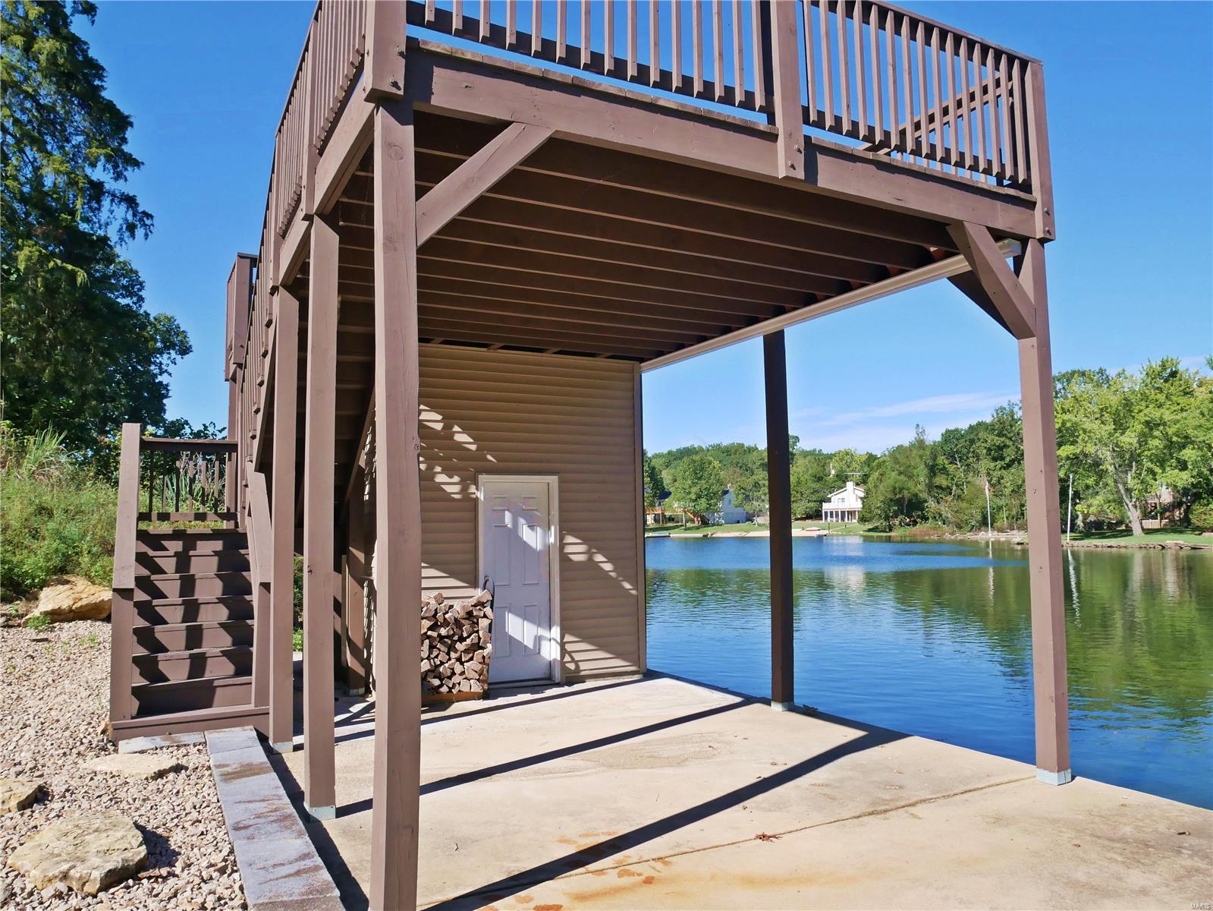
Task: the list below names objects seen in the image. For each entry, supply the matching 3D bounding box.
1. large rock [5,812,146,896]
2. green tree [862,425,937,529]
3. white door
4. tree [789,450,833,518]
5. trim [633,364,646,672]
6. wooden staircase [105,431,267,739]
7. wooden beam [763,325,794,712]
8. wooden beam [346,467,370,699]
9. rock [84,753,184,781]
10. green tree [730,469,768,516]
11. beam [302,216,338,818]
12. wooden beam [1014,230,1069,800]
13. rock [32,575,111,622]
[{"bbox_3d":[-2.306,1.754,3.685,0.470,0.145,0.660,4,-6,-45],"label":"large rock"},{"bbox_3d":[39.618,3.210,114.000,9.500,13.700,9.000,-2,-4,19],"label":"green tree"},{"bbox_3d":[-0.888,1.267,8.507,0.840,2.080,0.080,1,-5,-29],"label":"white door"},{"bbox_3d":[37.628,5.150,155.000,8.300,12.600,8.000,-2,-4,14],"label":"tree"},{"bbox_3d":[0.351,0.657,9.249,0.090,3.370,0.080,1,-5,-29],"label":"trim"},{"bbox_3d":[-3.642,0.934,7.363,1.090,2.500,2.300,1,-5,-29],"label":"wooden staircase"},{"bbox_3d":[1.520,0.545,7.450,0.140,3.330,0.140,2,-5,-27],"label":"wooden beam"},{"bbox_3d":[-2.443,1.193,8.241,0.150,2.240,0.150,1,-5,-29],"label":"wooden beam"},{"bbox_3d":[-2.923,1.910,5.171,0.580,0.085,0.320,-2,-5,20],"label":"rock"},{"bbox_3d":[22.319,6.194,125.000,6.600,8.200,6.600,-2,-4,10],"label":"green tree"},{"bbox_3d":[-1.668,0.324,4.916,0.140,3.470,0.140,2,-5,-27],"label":"beam"},{"bbox_3d":[2.790,0.327,5.383,0.140,3.420,0.140,2,-5,-27],"label":"wooden beam"},{"bbox_3d":[-5.124,1.387,8.100,0.780,0.390,0.520,2,-5,-27],"label":"rock"}]

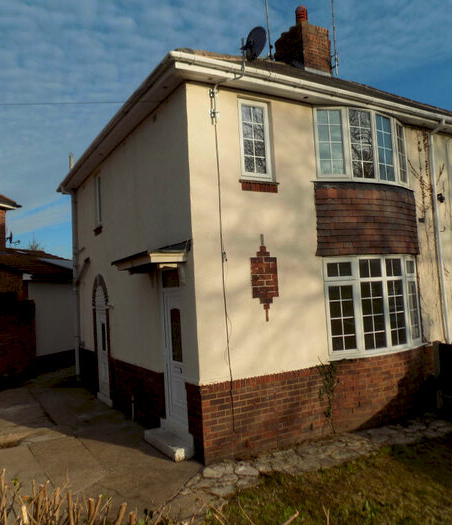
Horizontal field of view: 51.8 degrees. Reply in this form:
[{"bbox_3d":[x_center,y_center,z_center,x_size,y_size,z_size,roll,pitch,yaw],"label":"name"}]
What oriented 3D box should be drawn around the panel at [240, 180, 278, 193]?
[{"bbox_3d":[0.496,-1.085,6.669,0.668,0.148,0.122,-1,-4,-31],"label":"panel"}]

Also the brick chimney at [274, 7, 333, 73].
[{"bbox_3d":[2.022,-5.751,12.435,0.915,2.135,1.200,-1,-4,-30],"label":"brick chimney"}]

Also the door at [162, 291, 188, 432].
[{"bbox_3d":[-0.701,1.361,6.686,0.071,1.948,0.806,-1,-4,-31],"label":"door"}]

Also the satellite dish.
[{"bbox_3d":[0.407,-3.037,6.452,0.408,0.449,0.490,-1,-4,-31],"label":"satellite dish"}]

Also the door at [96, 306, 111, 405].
[{"bbox_3d":[-2.765,2.072,10.552,0.081,2.084,0.925,-1,-4,-30],"label":"door"}]

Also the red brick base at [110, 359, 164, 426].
[{"bbox_3d":[-1.641,2.381,8.497,0.120,1.060,2.790,-1,-4,-30],"label":"red brick base"}]

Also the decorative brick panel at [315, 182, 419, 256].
[{"bbox_3d":[2.468,-0.694,7.638,2.428,1.147,0.275,-1,-4,-31],"label":"decorative brick panel"}]

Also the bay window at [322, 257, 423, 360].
[{"bbox_3d":[2.612,0.705,7.814,2.318,1.647,0.346,-1,-4,-30],"label":"bay window"}]

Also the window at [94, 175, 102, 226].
[{"bbox_3d":[-2.659,-1.355,9.949,0.071,1.132,0.541,-1,-4,-31],"label":"window"}]

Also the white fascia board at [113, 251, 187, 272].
[{"bbox_3d":[-1.200,0.013,7.068,0.590,0.173,1.708,-1,-4,-30],"label":"white fascia board"}]

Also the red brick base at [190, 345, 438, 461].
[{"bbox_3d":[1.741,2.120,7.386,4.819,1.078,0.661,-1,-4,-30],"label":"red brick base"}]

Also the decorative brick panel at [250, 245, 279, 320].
[{"bbox_3d":[0.558,0.290,6.569,0.449,1.061,0.061,-1,-4,-31],"label":"decorative brick panel"}]

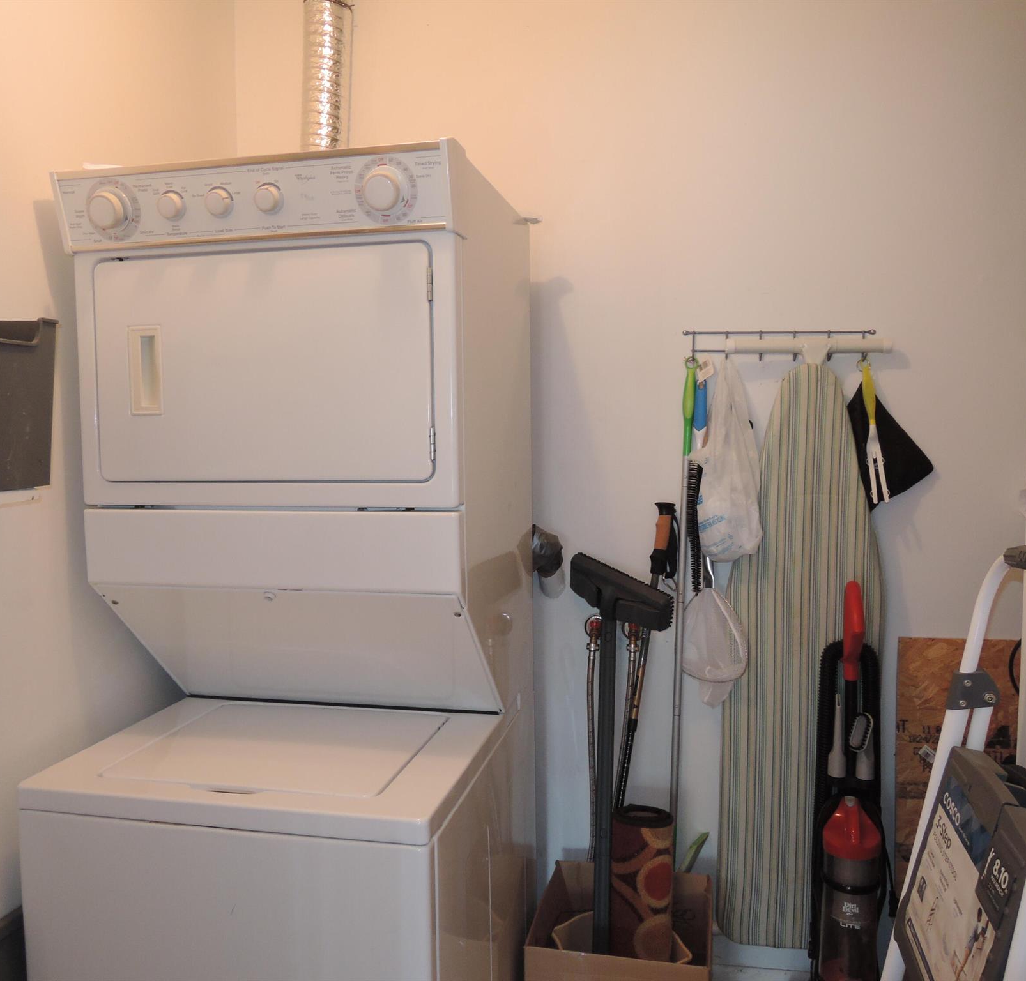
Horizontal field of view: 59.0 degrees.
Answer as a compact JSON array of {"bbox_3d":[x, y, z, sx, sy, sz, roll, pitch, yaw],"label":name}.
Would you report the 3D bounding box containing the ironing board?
[{"bbox_3d":[0.672,0.398,2.147,0.369,1.385,0.070,0,4,7],"label":"ironing board"}]

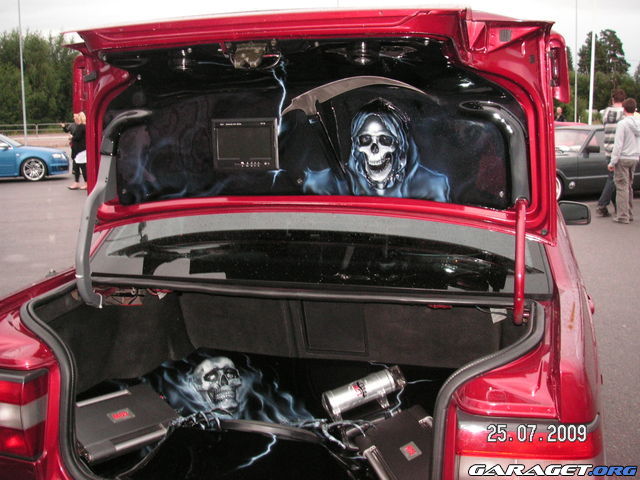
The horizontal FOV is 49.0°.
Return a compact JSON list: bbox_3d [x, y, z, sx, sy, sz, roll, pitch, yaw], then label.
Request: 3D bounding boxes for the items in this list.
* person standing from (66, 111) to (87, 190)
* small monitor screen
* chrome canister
[{"bbox_3d":[-5.267,-1.940,15.230,0.500,1.650,0.480,-1,10,0],"label":"person standing"},{"bbox_3d":[-0.205,-0.264,1.930,0.186,0.138,0.025,2,13,16],"label":"small monitor screen"},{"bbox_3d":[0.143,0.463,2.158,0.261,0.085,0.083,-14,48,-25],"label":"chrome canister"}]

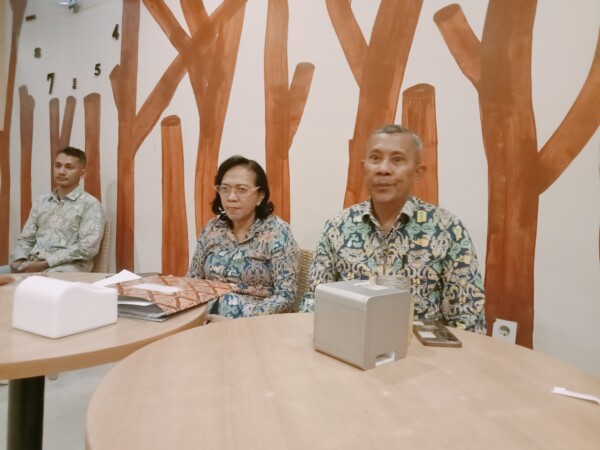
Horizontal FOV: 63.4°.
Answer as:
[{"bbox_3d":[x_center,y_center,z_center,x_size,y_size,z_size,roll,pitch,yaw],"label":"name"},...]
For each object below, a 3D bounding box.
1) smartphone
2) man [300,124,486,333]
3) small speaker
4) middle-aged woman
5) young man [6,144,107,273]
[{"bbox_3d":[0.290,0.234,1.055,0.076,0.009,0.160,2,5,1],"label":"smartphone"},{"bbox_3d":[0.158,0.346,1.220,0.530,1.237,0.760,4,5,23],"label":"man"},{"bbox_3d":[0.115,0.179,0.909,0.118,0.129,0.127,-2,6,-40],"label":"small speaker"},{"bbox_3d":[-0.323,0.343,1.538,0.470,1.150,0.720,5,5,30],"label":"middle-aged woman"},{"bbox_3d":[-1.432,0.188,2.493,0.520,1.208,0.780,5,5,30],"label":"young man"}]

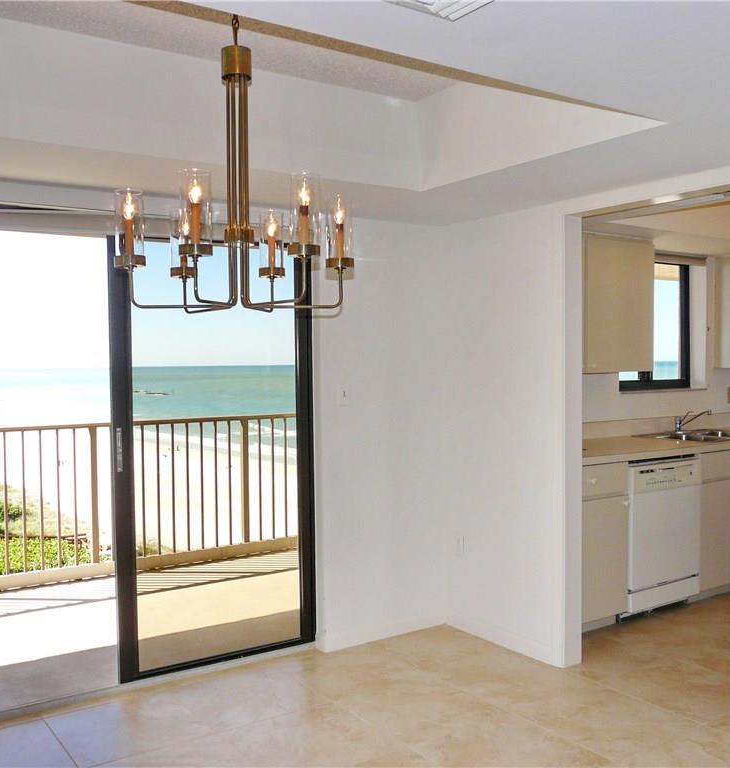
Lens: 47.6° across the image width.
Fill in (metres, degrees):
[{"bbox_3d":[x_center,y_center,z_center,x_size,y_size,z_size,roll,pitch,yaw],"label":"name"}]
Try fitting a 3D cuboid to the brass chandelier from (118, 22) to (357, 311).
[{"bbox_3d":[-0.374,-0.663,2.438,0.680,0.870,0.660,-1,2,-16],"label":"brass chandelier"}]

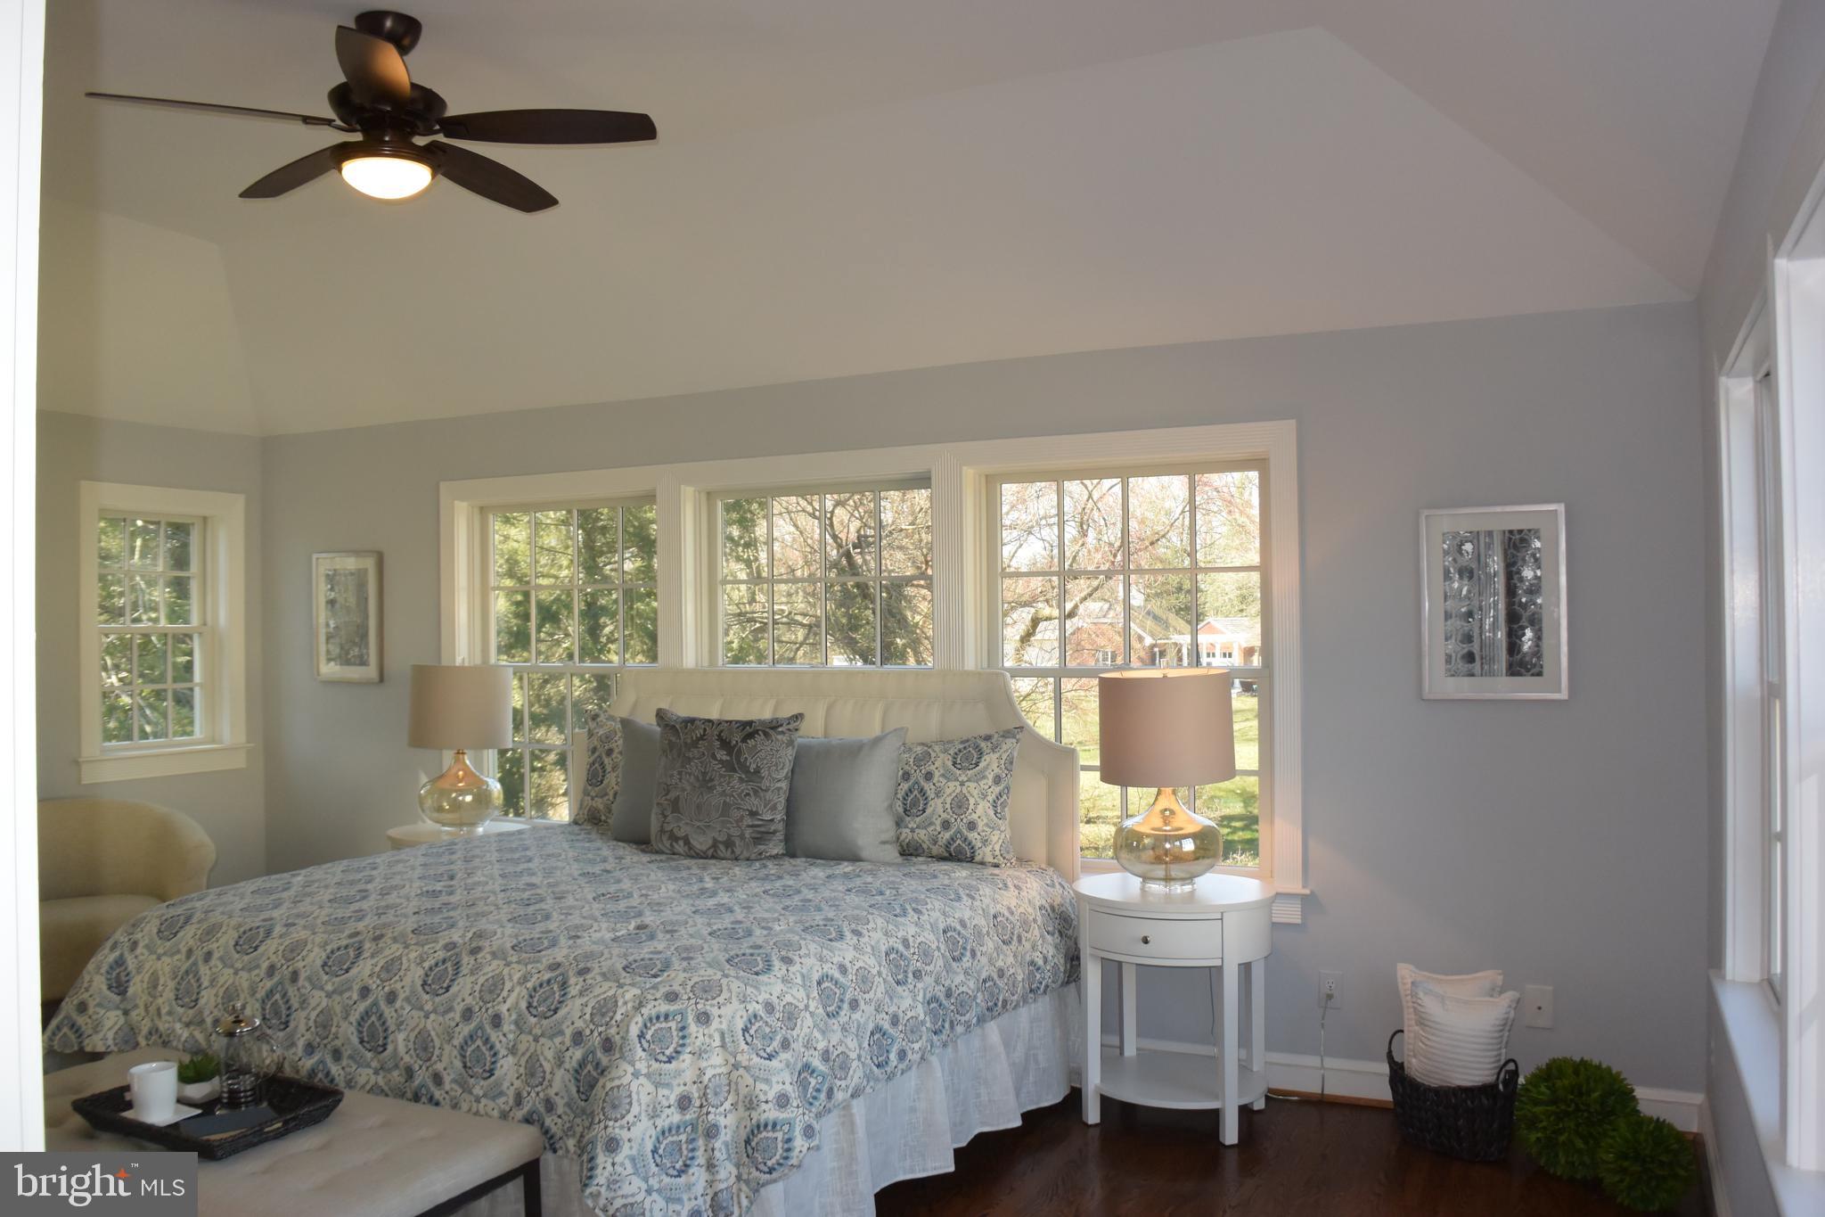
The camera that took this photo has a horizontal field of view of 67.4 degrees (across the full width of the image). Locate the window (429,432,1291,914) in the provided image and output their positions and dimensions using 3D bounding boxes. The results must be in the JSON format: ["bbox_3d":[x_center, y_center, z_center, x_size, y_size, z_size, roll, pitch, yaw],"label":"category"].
[{"bbox_3d":[-0.400,0.232,5.188,3.695,1.619,0.110,-1,-1,25],"label":"window"}]

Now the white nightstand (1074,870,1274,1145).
[{"bbox_3d":[0.812,1.215,4.243,0.615,0.697,0.475,-1,-1,27],"label":"white nightstand"}]

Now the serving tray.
[{"bbox_3d":[-1.401,0.998,2.714,0.460,0.050,0.285,-1,0,25],"label":"serving tray"}]

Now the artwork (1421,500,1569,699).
[{"bbox_3d":[1.761,-0.015,4.151,0.405,0.585,0.030,-1,-1,25],"label":"artwork"}]

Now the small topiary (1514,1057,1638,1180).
[{"bbox_3d":[1.815,1.394,3.751,0.305,0.300,0.305,-1,-1,25],"label":"small topiary"}]

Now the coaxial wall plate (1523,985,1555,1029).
[{"bbox_3d":[1.879,1.194,4.099,0.077,0.124,0.010,-1,-1,25],"label":"coaxial wall plate"}]

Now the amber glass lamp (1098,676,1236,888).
[{"bbox_3d":[0.762,0.502,4.092,0.405,0.625,0.405,-1,0,25],"label":"amber glass lamp"}]

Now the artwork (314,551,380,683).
[{"bbox_3d":[-2.487,0.040,6.033,0.395,0.565,0.030,-1,0,25],"label":"artwork"}]

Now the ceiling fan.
[{"bbox_3d":[-1.231,-1.184,3.246,1.270,0.420,1.270,-1,0,25],"label":"ceiling fan"}]

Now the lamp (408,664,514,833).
[{"bbox_3d":[-1.839,0.570,5.589,0.400,0.690,0.400,-1,-1,25],"label":"lamp"}]

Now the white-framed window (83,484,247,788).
[{"bbox_3d":[-3.172,0.100,5.841,0.100,1.220,0.770,-1,0,25],"label":"white-framed window"}]

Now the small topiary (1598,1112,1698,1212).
[{"bbox_3d":[1.898,1.428,3.536,0.235,0.230,0.235,-1,-1,25],"label":"small topiary"}]

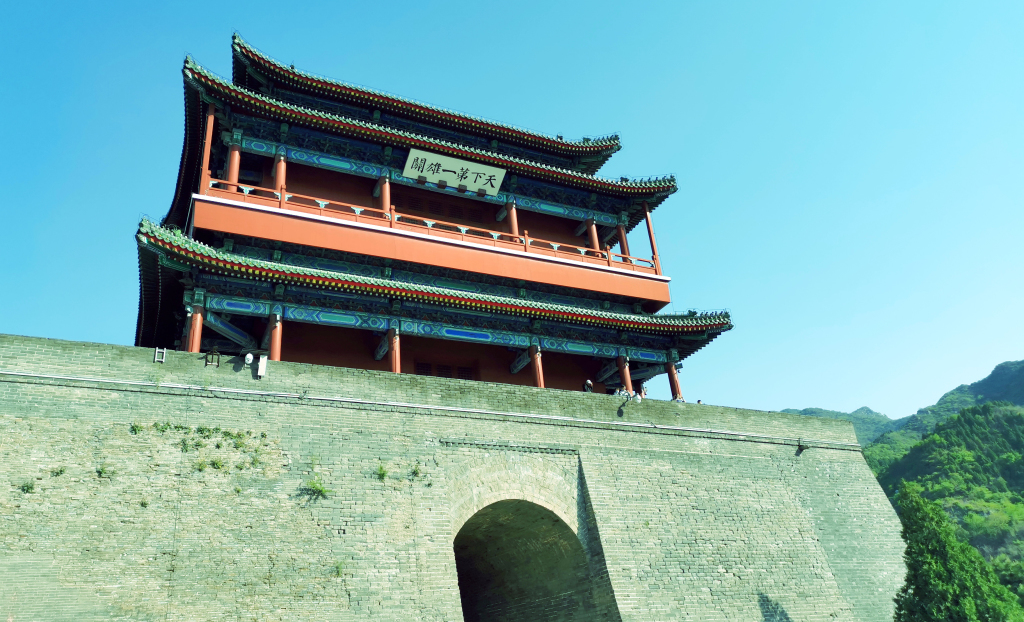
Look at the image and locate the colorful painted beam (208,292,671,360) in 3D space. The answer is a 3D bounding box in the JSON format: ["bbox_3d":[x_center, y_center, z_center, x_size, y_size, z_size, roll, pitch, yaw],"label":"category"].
[{"bbox_3d":[-1.829,0.902,32.200,20.000,0.660,0.450,8,-29,-26],"label":"colorful painted beam"}]

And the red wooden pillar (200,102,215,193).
[{"bbox_3d":[-11.518,-6.118,30.237,0.240,4.400,0.240,8,-29,-26],"label":"red wooden pillar"}]

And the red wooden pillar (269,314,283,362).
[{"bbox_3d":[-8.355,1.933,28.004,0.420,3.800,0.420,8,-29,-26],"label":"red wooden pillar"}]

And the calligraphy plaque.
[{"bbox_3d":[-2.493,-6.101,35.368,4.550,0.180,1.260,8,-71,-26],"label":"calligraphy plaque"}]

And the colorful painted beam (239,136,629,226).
[{"bbox_3d":[-2.798,-5.646,36.000,18.200,0.620,0.420,8,-29,-26],"label":"colorful painted beam"}]

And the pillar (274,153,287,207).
[{"bbox_3d":[-9.320,-4.884,32.031,0.390,3.100,0.390,8,-29,-26],"label":"pillar"}]

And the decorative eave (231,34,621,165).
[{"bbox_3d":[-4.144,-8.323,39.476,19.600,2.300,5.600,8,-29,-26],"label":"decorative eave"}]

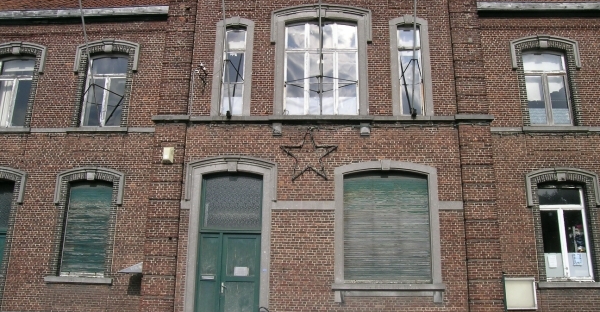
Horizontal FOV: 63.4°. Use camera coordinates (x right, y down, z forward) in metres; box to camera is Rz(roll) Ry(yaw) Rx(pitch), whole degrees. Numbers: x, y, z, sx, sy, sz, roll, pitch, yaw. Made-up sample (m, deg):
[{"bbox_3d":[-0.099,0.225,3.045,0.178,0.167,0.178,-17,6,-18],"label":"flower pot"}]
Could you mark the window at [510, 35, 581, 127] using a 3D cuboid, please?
[{"bbox_3d":[6.398,-1.970,12.607,1.800,2.550,0.270,0,-14,3],"label":"window"}]

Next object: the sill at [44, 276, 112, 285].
[{"bbox_3d":[-5.417,3.081,11.945,1.710,0.150,0.250,0,-14,3],"label":"sill"}]

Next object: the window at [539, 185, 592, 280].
[{"bbox_3d":[6.423,1.829,11.738,1.100,2.360,0.130,0,-14,3],"label":"window"}]

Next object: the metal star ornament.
[{"bbox_3d":[0.199,-0.069,11.645,1.347,1.280,0.090,0,-15,3],"label":"metal star ornament"}]

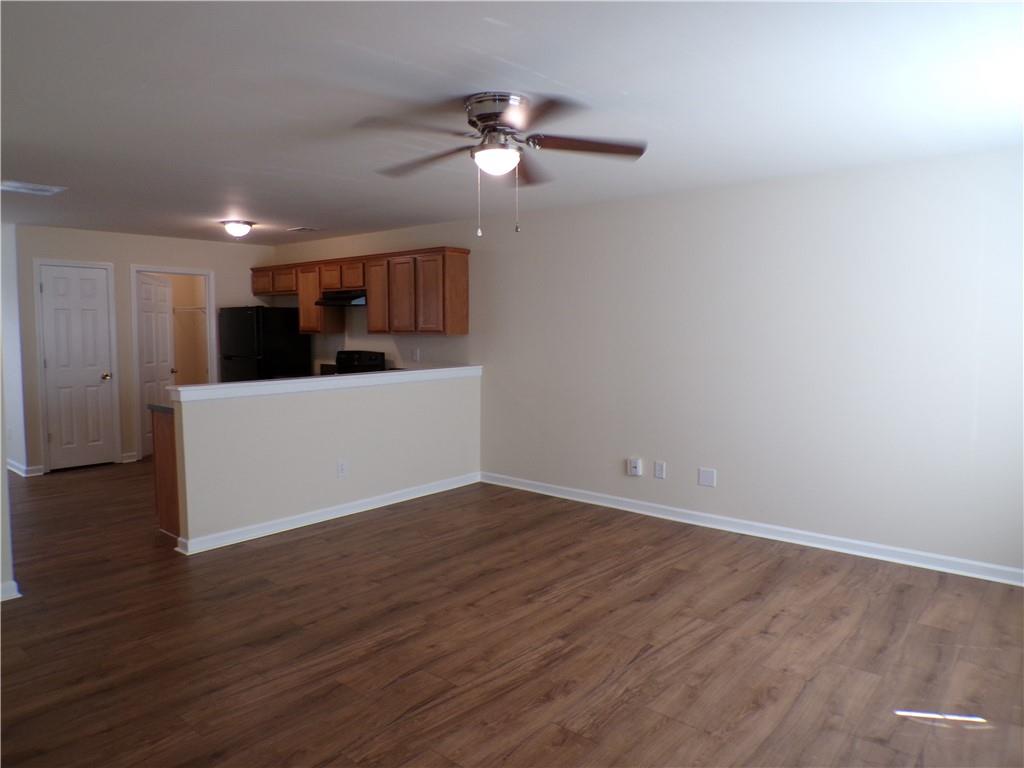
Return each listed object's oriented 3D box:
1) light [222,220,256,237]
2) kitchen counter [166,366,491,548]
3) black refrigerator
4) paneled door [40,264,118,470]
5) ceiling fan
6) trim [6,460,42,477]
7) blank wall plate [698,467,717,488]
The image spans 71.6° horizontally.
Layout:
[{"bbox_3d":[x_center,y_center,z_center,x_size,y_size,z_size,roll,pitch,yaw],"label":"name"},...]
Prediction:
[{"bbox_3d":[-2.555,-1.450,6.632,0.330,0.140,0.330,4,6,40],"label":"light"},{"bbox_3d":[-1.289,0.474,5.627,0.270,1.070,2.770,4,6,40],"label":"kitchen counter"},{"bbox_3d":[-2.818,-0.041,8.209,0.770,1.670,0.690,4,6,40],"label":"black refrigerator"},{"bbox_3d":[-4.427,-0.149,7.258,0.045,2.030,0.615,4,6,40],"label":"paneled door"},{"bbox_3d":[-0.069,-1.061,3.092,1.300,0.330,1.320,4,6,40],"label":"ceiling fan"},{"bbox_3d":[-4.930,0.840,7.184,0.640,0.095,0.140,4,6,40],"label":"trim"},{"bbox_3d":[1.425,0.683,5.180,0.125,0.122,0.008,4,6,40],"label":"blank wall plate"}]

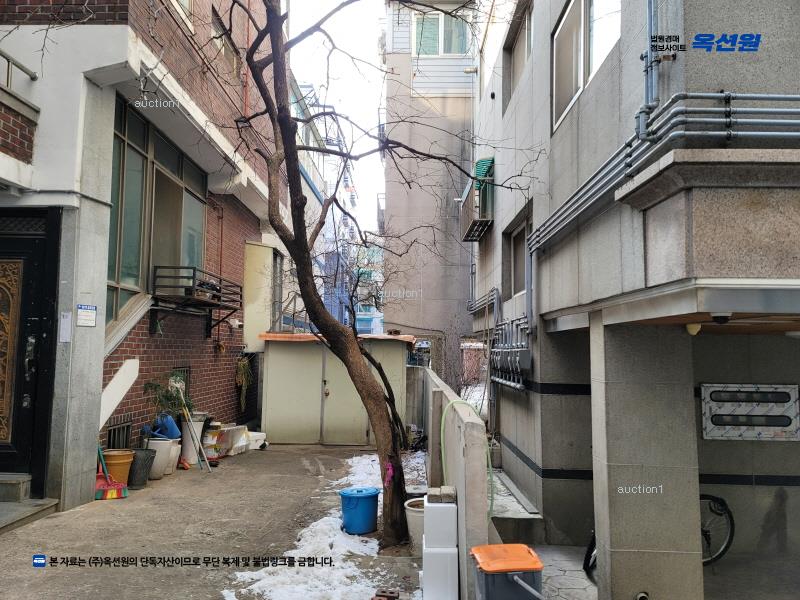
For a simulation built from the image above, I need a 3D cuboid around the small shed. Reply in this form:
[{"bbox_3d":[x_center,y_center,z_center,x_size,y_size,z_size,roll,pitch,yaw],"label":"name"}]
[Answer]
[{"bbox_3d":[-0.926,1.408,9.371,2.276,1.661,1.600,0,-5,1],"label":"small shed"}]

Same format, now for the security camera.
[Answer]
[{"bbox_3d":[1.590,0.094,2.858,0.108,0.065,0.108,0,-5,1],"label":"security camera"}]

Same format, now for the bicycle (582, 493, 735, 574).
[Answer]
[{"bbox_3d":[2.297,1.948,5.222,1.700,1.000,0.600,2,-5,-11],"label":"bicycle"}]

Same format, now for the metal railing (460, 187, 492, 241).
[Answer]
[{"bbox_3d":[1.335,-1.490,10.060,0.340,0.631,1.800,0,-5,1],"label":"metal railing"}]

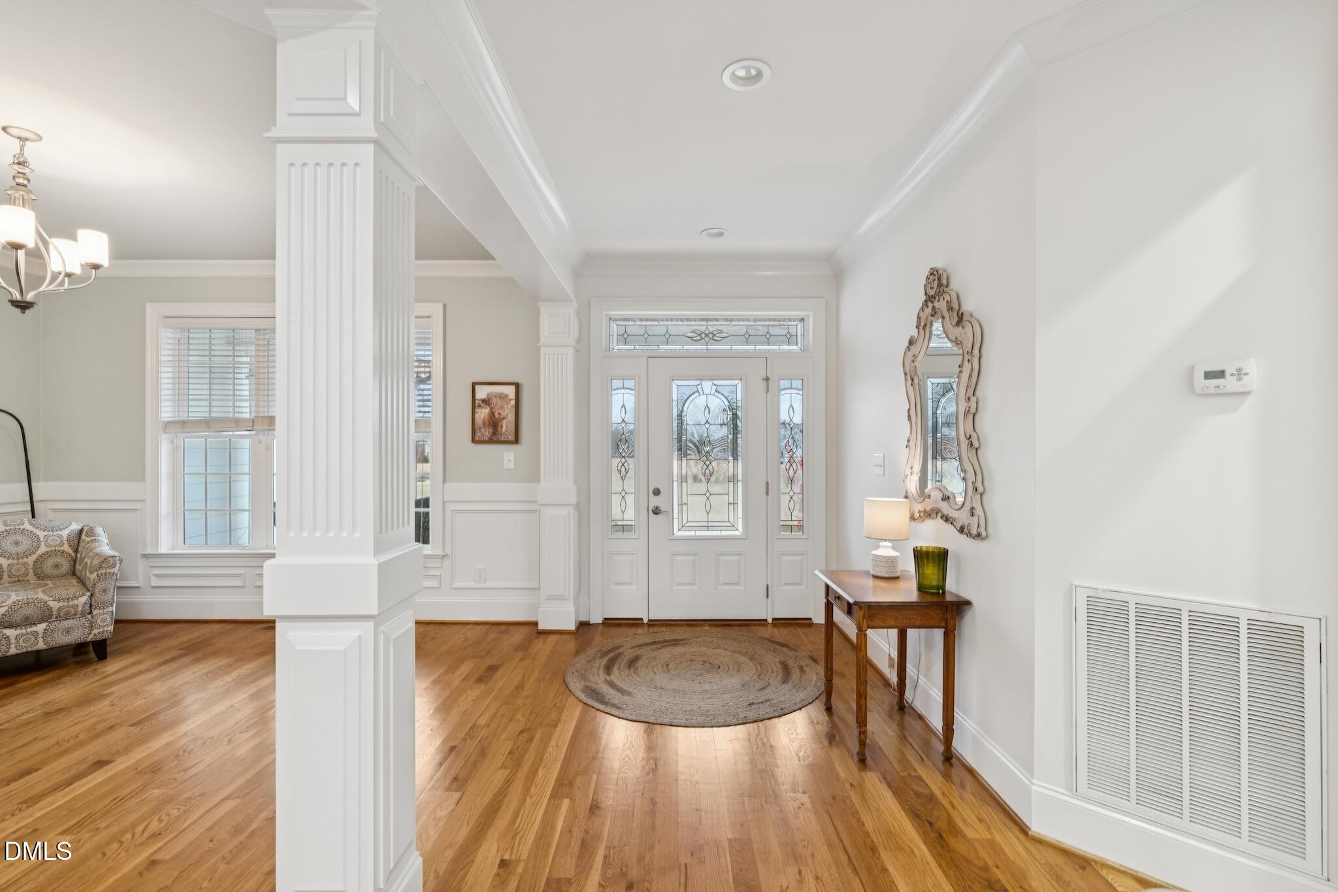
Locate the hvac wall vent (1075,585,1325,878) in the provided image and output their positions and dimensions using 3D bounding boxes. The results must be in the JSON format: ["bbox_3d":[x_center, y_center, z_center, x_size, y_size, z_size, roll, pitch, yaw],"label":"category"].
[{"bbox_3d":[1.553,0.805,1.784,0.025,0.700,0.570,0,0,-45],"label":"hvac wall vent"}]

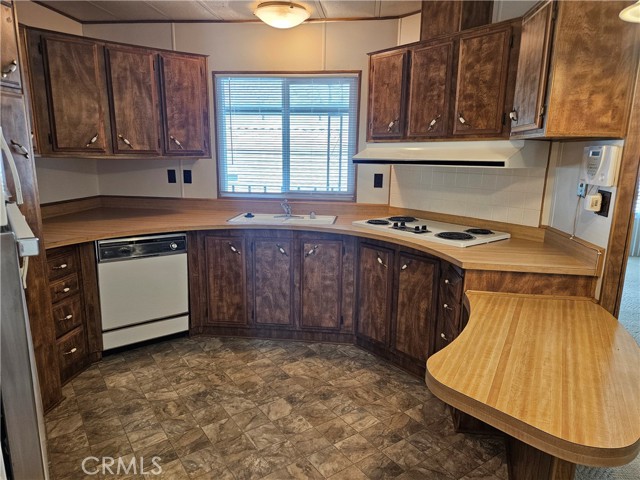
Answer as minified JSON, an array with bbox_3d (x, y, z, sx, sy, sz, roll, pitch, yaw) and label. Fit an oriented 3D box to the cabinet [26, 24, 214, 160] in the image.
[{"bbox_3d":[-1.526,-1.062,3.327,1.201,0.812,0.445,-7,14,-34],"label":"cabinet"}]

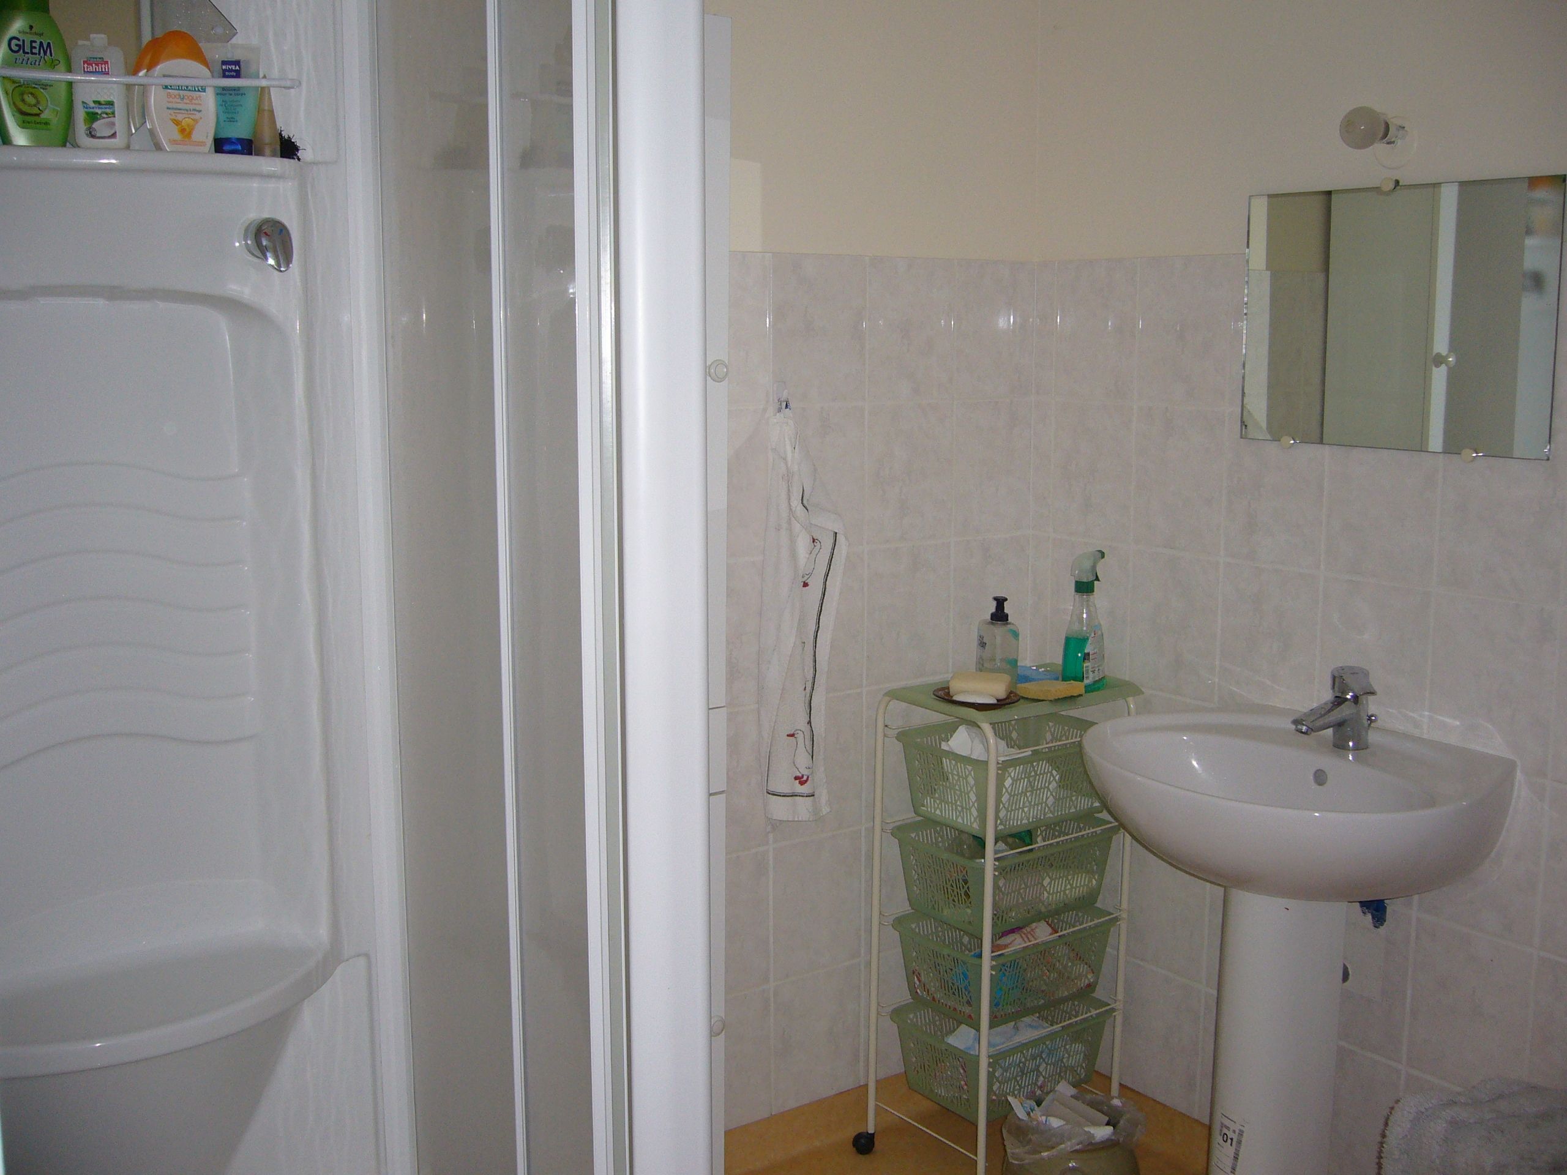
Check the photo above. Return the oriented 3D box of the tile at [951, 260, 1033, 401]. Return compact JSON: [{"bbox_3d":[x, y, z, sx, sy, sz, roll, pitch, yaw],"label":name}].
[{"bbox_3d":[0.389,-0.469,2.908,0.202,0.250,0.010,-6,11,-35],"label":"tile"}]

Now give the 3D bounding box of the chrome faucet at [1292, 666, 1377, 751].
[{"bbox_3d":[0.810,0.183,2.299,0.167,0.110,0.062,-7,11,-35],"label":"chrome faucet"}]

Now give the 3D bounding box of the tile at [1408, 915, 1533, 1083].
[{"bbox_3d":[1.023,0.634,2.361,0.010,0.250,0.200,-7,11,-35],"label":"tile"}]

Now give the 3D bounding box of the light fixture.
[{"bbox_3d":[0.853,-0.656,2.299,0.118,0.085,0.071,-6,11,-35],"label":"light fixture"}]

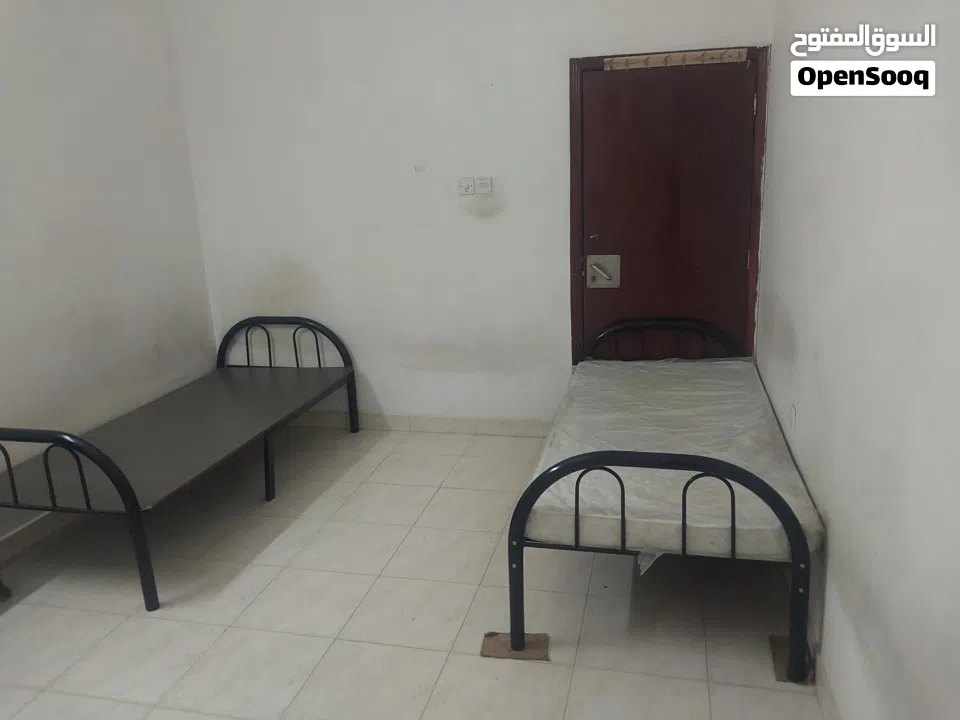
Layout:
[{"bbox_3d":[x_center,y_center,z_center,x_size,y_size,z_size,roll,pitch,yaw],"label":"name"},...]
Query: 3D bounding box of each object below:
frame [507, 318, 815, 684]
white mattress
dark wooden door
[{"bbox_3d":[0.771,0.380,3.501,0.940,0.724,1.952,2,16,14],"label":"frame"},{"bbox_3d":[0.801,0.306,3.473,0.913,0.116,1.881,2,16,14],"label":"white mattress"},{"bbox_3d":[0.954,-0.492,4.304,0.850,1.969,0.060,2,16,14],"label":"dark wooden door"}]

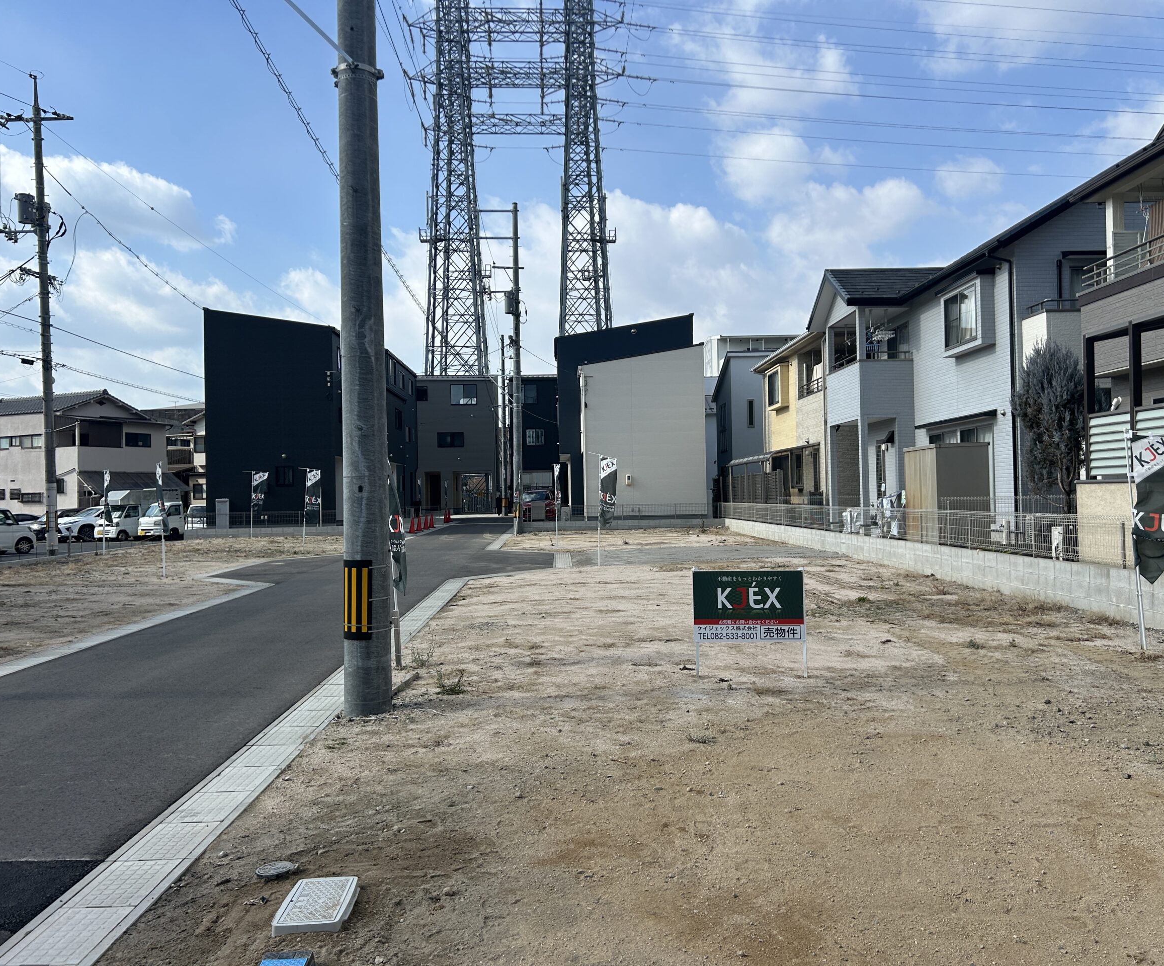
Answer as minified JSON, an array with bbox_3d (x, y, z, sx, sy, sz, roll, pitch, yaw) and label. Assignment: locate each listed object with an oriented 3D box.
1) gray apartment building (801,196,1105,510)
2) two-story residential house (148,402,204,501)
[{"bbox_3d":[10.847,-2.445,21.836,8.000,7.400,11.300,-1,-1,-2],"label":"gray apartment building"},{"bbox_3d":[-24.200,-0.846,61.500,9.000,7.800,8.500,-1,-1,24],"label":"two-story residential house"}]

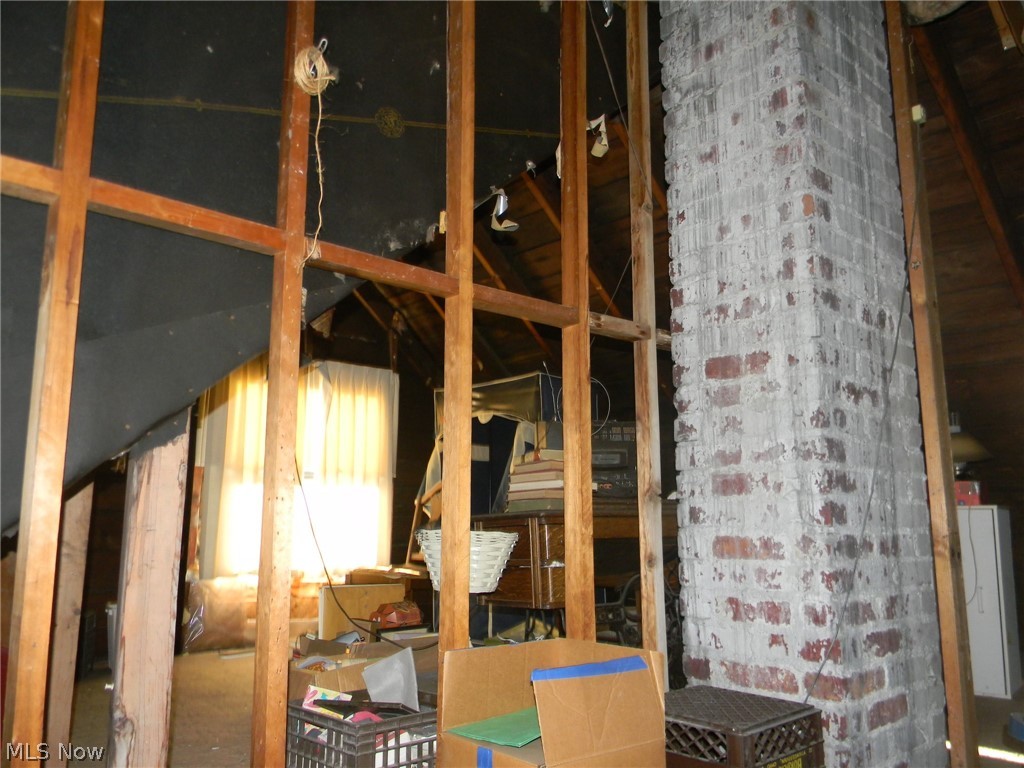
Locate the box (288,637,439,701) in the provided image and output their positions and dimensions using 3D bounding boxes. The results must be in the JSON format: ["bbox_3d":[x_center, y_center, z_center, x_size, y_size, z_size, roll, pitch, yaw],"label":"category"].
[{"bbox_3d":[-0.486,0.938,2.378,0.280,0.340,0.460,-7,-12,35],"label":"box"}]

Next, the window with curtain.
[{"bbox_3d":[-1.228,0.485,5.047,1.294,1.308,0.130,9,-13,-41],"label":"window with curtain"}]

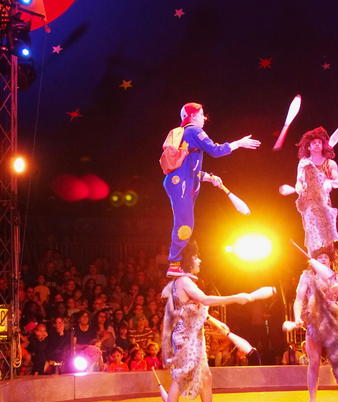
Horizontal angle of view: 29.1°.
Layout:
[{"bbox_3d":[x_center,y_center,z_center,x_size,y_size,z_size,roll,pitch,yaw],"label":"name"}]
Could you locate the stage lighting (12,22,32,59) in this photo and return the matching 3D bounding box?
[{"bbox_3d":[-1.982,-2.158,8.800,0.280,0.450,0.300,0,0,-27],"label":"stage lighting"}]

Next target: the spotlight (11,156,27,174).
[{"bbox_3d":[-2.000,-0.475,8.700,0.190,0.240,0.250,0,9,-15],"label":"spotlight"}]

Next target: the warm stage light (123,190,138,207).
[{"bbox_3d":[-0.829,-0.054,14.000,0.330,0.340,0.340,0,6,-6],"label":"warm stage light"}]

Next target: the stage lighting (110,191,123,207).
[{"bbox_3d":[-1.130,-0.054,14.000,0.280,0.330,0.320,0,6,-6],"label":"stage lighting"}]

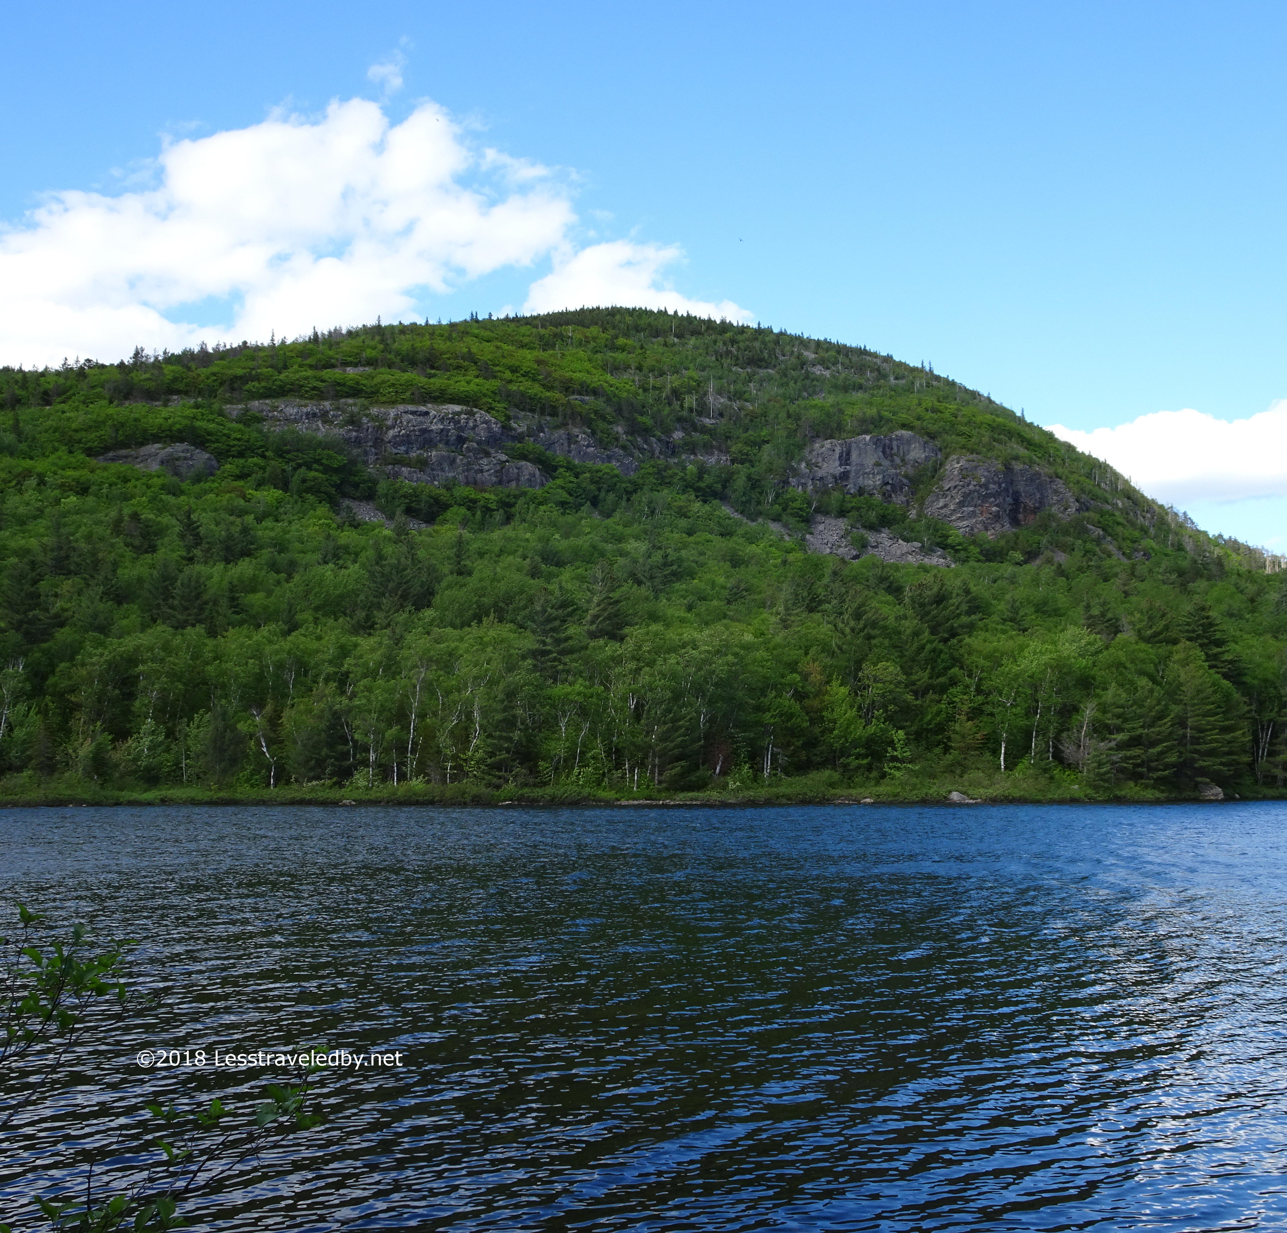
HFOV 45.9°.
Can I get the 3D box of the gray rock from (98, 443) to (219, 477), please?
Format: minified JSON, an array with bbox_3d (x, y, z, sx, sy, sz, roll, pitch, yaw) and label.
[{"bbox_3d":[-122.824,-39.369,385.000,28.500,9.500,13.000,1,-6,-11],"label":"gray rock"}]

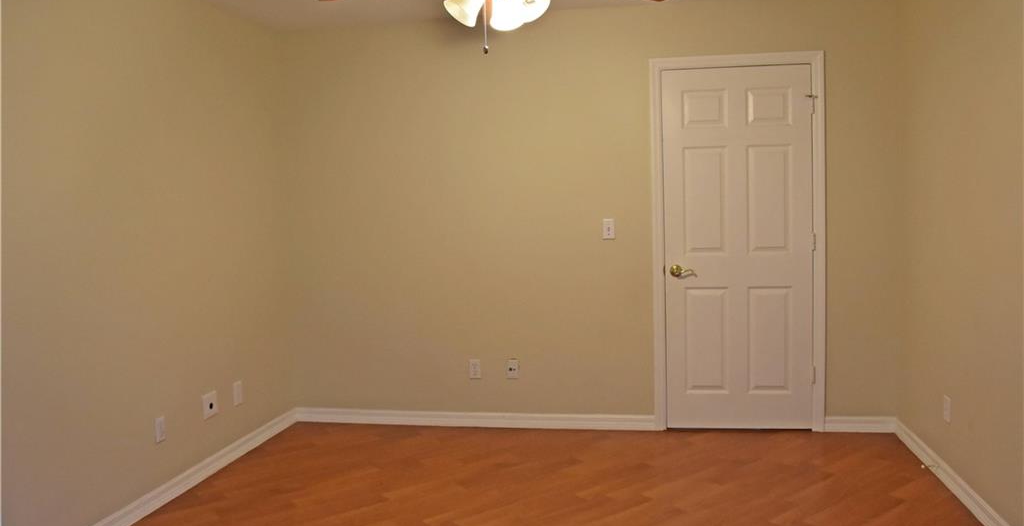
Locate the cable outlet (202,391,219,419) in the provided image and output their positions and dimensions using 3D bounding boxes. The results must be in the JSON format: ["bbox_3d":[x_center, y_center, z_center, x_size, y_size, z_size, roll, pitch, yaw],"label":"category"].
[{"bbox_3d":[-1.506,0.711,3.550,0.010,0.116,0.117,-1,5,11],"label":"cable outlet"}]

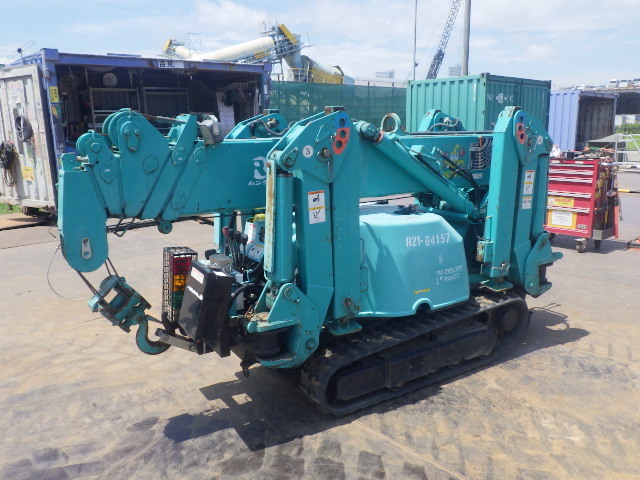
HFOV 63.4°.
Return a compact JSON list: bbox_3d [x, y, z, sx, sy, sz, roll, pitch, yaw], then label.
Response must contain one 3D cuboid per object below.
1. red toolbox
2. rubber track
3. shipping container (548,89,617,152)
[{"bbox_3d":[2.891,-0.424,5.903,0.500,0.980,0.740,-10,15,-35],"label":"red toolbox"},{"bbox_3d":[0.593,0.579,2.866,1.519,0.362,0.200,-8,14,-31],"label":"rubber track"},{"bbox_3d":[10.236,-4.712,21.472,3.700,2.500,2.440,-11,16,-40],"label":"shipping container"}]

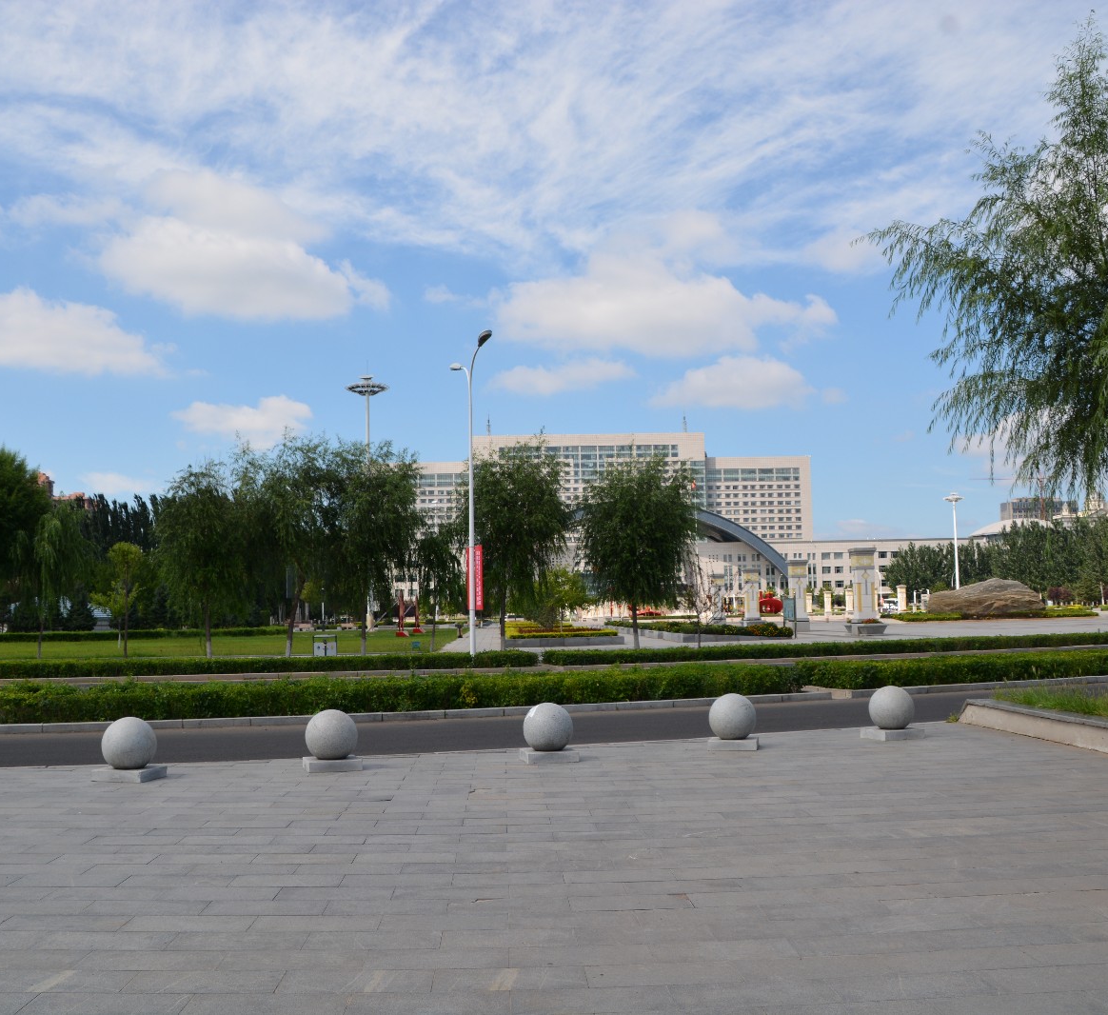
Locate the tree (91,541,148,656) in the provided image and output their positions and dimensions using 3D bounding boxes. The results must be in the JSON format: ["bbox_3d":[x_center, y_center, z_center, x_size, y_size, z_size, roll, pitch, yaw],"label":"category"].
[{"bbox_3d":[-14.223,3.157,37.496,1.837,4.136,1.837,0,-6,-11],"label":"tree"}]

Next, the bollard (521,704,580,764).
[{"bbox_3d":[-0.054,2.304,11.741,0.530,0.580,0.530,0,-5,-9],"label":"bollard"}]

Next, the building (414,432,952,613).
[{"bbox_3d":[19.346,0.139,406.535,200.000,73.000,140.000,-1,-5,1],"label":"building"}]

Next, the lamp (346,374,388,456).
[{"bbox_3d":[-15.873,-0.574,98.587,3.660,22.100,3.660,-1,-5,0],"label":"lamp"}]

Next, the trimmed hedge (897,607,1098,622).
[{"bbox_3d":[34.818,8.638,91.596,15.500,0.650,9.000,-2,-5,6],"label":"trimmed hedge"}]

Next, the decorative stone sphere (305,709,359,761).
[{"bbox_3d":[-2.212,2.285,11.382,0.510,0.490,0.510,-1,-5,0],"label":"decorative stone sphere"}]

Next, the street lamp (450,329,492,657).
[{"bbox_3d":[-2.616,-0.399,36.120,0.500,10.789,3.000,1,-6,-18],"label":"street lamp"}]

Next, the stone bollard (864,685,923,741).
[{"bbox_3d":[3.759,2.273,12.697,0.530,0.570,0.530,1,-6,-14],"label":"stone bollard"}]

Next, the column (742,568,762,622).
[{"bbox_3d":[15.846,7.336,91.600,1.500,4.900,1.500,0,-5,-3],"label":"column"}]

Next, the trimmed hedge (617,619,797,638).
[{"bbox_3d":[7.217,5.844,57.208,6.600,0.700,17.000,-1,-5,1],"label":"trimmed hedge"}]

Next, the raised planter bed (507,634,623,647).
[{"bbox_3d":[0.442,5.660,49.979,4.900,0.560,7.000,-1,-5,1],"label":"raised planter bed"}]

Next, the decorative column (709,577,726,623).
[{"bbox_3d":[15.244,8.611,106.000,1.450,4.900,1.450,0,-5,-3],"label":"decorative column"}]

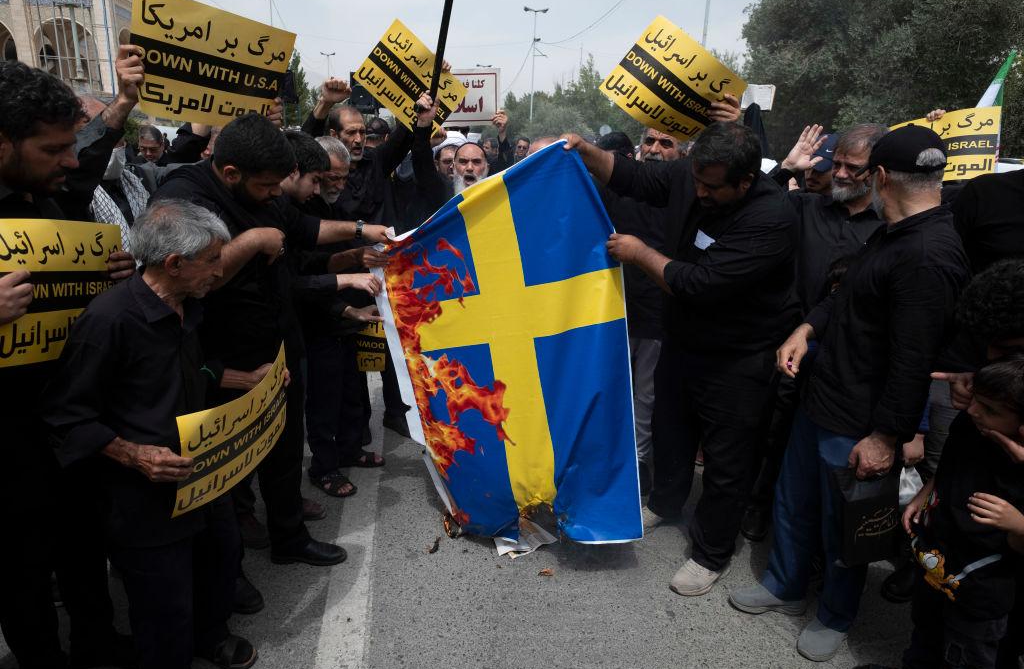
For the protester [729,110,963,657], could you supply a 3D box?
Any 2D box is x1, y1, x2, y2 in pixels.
[{"bbox_3d":[1.114,0.203,1.938,0.540,1.700,0.530,0,14,-8],"label":"protester"}]

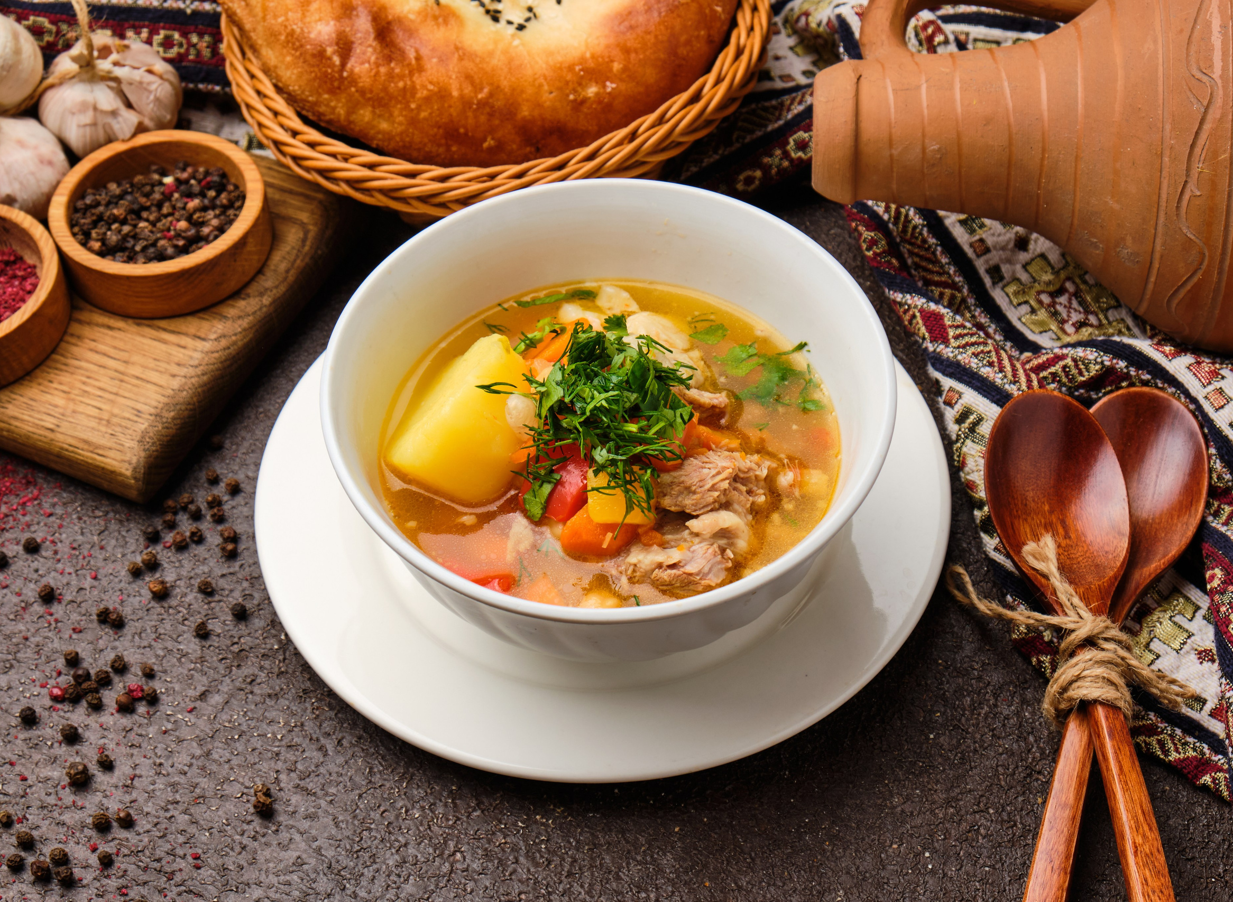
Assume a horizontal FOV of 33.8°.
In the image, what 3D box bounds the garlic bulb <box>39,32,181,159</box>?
[{"bbox_3d":[-0.166,-0.115,0.665,0.046,0.041,0.046,-4,56,3],"label":"garlic bulb"}]

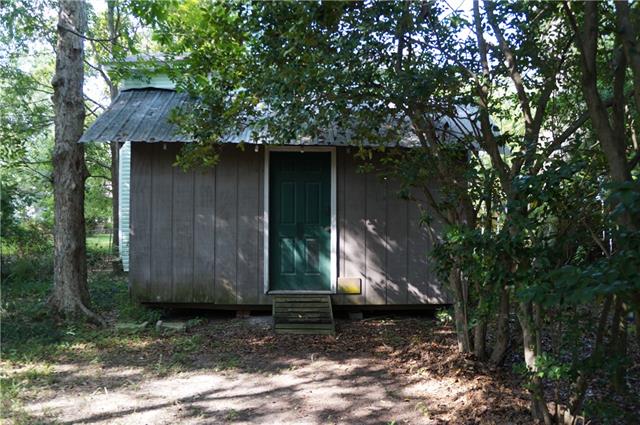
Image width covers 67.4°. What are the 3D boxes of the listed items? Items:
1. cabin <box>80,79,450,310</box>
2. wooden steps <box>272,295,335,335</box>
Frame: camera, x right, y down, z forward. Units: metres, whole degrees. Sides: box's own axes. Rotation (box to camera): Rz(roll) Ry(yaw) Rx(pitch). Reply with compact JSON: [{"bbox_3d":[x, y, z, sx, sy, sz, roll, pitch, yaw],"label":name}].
[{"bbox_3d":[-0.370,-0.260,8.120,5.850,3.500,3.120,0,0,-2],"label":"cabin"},{"bbox_3d":[-0.230,1.375,6.540,0.810,0.420,0.640,0,0,-3],"label":"wooden steps"}]

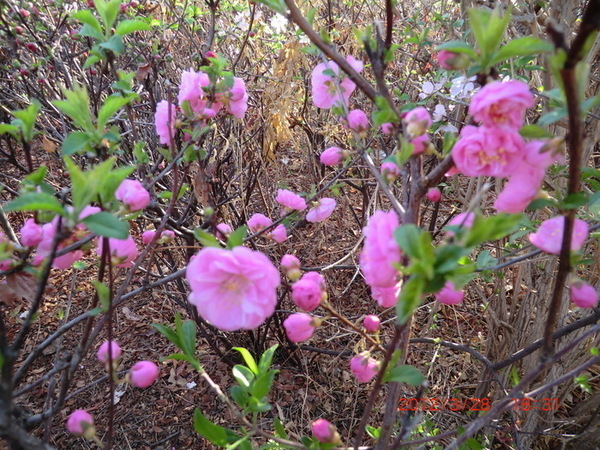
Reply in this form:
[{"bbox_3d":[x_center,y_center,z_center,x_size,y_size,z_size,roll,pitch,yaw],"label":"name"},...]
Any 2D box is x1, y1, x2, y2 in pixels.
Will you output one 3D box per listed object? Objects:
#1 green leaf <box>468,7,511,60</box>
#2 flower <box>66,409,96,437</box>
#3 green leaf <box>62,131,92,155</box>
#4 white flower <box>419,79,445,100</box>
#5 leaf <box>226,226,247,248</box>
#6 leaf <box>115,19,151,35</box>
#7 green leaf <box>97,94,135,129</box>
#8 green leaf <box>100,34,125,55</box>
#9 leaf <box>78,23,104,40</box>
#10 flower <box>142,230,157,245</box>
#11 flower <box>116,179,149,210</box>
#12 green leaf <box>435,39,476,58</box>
[{"bbox_3d":[0.114,-0.115,0.250,0.025,0.033,0.017,0,9,0],"label":"green leaf"},{"bbox_3d":[-0.142,0.130,0.270,0.018,0.018,0.018,24,35,38],"label":"flower"},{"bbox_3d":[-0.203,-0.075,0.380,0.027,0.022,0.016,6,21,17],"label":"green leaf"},{"bbox_3d":[0.190,-0.195,0.600,0.037,0.032,0.019,2,20,6],"label":"white flower"},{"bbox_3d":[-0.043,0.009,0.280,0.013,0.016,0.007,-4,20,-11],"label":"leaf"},{"bbox_3d":[-0.161,-0.191,0.400,0.034,0.012,0.018,1,25,1],"label":"leaf"},{"bbox_3d":[-0.168,-0.104,0.380,0.024,0.030,0.030,17,32,30],"label":"green leaf"},{"bbox_3d":[-0.181,-0.174,0.400,0.024,0.017,0.019,21,32,37],"label":"green leaf"},{"bbox_3d":[-0.215,-0.200,0.430,0.022,0.015,0.020,-17,32,-30],"label":"leaf"},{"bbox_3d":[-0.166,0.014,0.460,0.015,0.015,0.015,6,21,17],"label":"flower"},{"bbox_3d":[-0.133,-0.024,0.330,0.023,0.024,0.024,14,28,27],"label":"flower"},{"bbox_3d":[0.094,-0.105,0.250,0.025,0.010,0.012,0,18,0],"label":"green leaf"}]

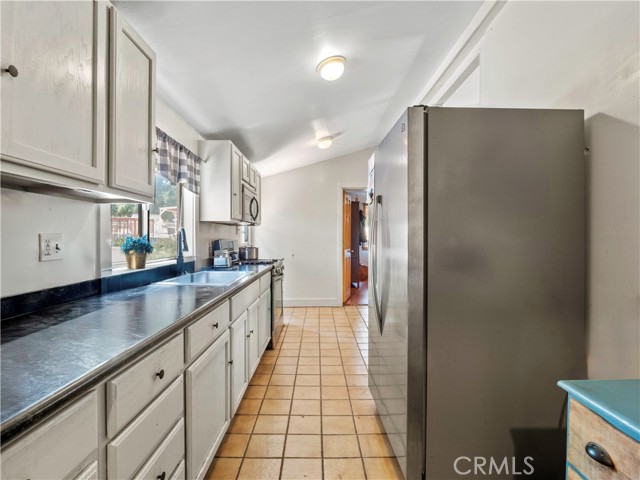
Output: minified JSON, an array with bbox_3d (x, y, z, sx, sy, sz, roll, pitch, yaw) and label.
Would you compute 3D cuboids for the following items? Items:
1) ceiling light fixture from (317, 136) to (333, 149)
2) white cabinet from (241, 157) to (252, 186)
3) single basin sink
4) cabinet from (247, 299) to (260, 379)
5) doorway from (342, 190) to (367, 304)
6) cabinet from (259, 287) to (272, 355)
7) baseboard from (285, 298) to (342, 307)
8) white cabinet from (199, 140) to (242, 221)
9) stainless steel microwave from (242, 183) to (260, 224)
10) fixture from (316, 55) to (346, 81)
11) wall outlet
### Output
[{"bbox_3d":[0.090,-1.310,4.050,0.230,0.105,0.230,-15,0,0],"label":"ceiling light fixture"},{"bbox_3d":[-0.965,-0.775,3.350,0.310,0.310,0.370,0,0,0],"label":"white cabinet"},{"bbox_3d":[-0.785,0.360,2.160,0.470,0.200,0.810,0,0,0],"label":"single basin sink"},{"bbox_3d":[-0.770,0.775,2.355,0.500,0.550,0.370,0,0,0],"label":"cabinet"},{"bbox_3d":[0.770,0.140,5.200,0.760,2.060,0.130,0,0,0],"label":"doorway"},{"bbox_3d":[-0.770,0.775,2.870,0.500,0.550,0.550,0,0,0],"label":"cabinet"},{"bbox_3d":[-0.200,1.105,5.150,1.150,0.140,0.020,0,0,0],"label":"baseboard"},{"bbox_3d":[-0.965,-0.550,2.960,0.315,0.760,0.400,0,0,0],"label":"white cabinet"},{"bbox_3d":[-0.945,-0.400,3.540,0.360,0.410,0.760,0,0,0],"label":"stainless steel microwave"},{"bbox_3d":[0.100,-1.310,2.310,0.235,0.100,0.235,-15,0,0],"label":"fixture"},{"bbox_3d":[-1.122,0.031,1.240,0.012,0.114,0.114,0,0,0],"label":"wall outlet"}]

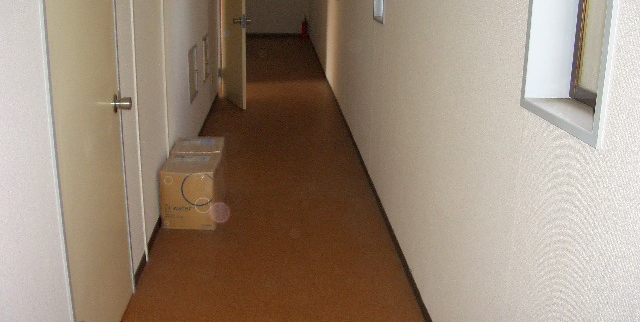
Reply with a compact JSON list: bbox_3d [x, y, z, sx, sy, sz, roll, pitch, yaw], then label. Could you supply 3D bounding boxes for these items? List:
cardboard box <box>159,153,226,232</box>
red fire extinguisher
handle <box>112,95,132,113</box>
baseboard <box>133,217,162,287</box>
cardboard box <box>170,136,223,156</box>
[{"bbox_3d":[-0.783,0.177,3.983,0.312,0.359,0.398,0,17,-4],"label":"cardboard box"},{"bbox_3d":[-0.318,-2.913,14.049,0.160,0.500,0.160,0,17,-4],"label":"red fire extinguisher"},{"bbox_3d":[-0.829,-0.242,2.736,0.075,0.072,0.070,0,17,-4],"label":"handle"},{"bbox_3d":[-0.917,0.465,3.490,0.020,0.075,0.806,0,17,-4],"label":"baseboard"},{"bbox_3d":[-0.810,0.061,4.367,0.312,0.359,0.380,0,17,-4],"label":"cardboard box"}]

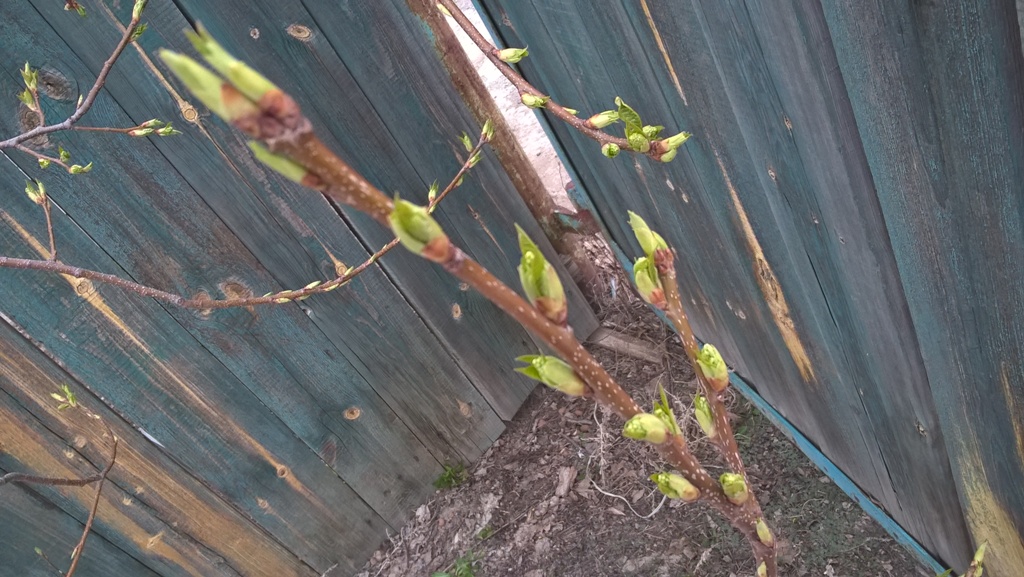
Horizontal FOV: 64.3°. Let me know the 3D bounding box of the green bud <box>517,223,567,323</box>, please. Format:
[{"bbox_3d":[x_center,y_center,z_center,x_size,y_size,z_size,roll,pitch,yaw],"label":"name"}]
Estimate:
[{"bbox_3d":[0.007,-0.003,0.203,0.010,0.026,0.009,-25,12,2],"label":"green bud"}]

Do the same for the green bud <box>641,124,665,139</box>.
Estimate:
[{"bbox_3d":[0.073,-0.081,0.420,0.012,0.007,0.007,-27,5,27],"label":"green bud"}]

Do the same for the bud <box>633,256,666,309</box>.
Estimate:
[{"bbox_3d":[0.048,-0.002,0.285,0.009,0.020,0.009,-26,9,9],"label":"bud"}]

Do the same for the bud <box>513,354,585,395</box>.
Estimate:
[{"bbox_3d":[0.011,0.024,0.227,0.009,0.021,0.009,174,114,-77],"label":"bud"}]

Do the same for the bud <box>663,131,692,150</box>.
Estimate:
[{"bbox_3d":[0.084,-0.075,0.415,0.017,0.007,0.007,-28,4,14],"label":"bud"}]

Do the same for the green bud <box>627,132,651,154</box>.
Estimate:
[{"bbox_3d":[0.064,-0.073,0.410,0.011,0.015,0.010,0,75,6],"label":"green bud"}]

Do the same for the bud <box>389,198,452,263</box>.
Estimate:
[{"bbox_3d":[-0.020,-0.013,0.182,0.009,0.021,0.009,-46,25,-2],"label":"bud"}]

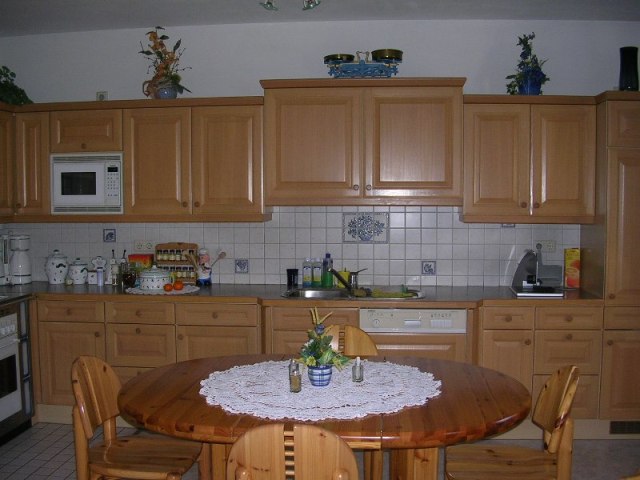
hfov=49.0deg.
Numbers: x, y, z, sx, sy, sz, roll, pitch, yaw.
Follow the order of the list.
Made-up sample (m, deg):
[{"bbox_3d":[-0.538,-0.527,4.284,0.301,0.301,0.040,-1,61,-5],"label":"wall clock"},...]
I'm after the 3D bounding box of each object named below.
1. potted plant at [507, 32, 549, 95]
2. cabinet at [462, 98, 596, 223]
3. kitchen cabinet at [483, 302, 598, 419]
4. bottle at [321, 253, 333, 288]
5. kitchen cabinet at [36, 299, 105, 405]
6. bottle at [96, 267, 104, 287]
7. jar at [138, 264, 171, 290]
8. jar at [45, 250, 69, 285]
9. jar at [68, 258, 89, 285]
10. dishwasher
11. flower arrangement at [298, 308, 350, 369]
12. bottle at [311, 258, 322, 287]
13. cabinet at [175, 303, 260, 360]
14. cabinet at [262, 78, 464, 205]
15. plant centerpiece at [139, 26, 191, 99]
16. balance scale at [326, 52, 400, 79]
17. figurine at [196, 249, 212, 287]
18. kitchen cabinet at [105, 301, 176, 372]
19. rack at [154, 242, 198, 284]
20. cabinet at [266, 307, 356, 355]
[{"bbox_3d":[1.278,-1.073,4.313,0.275,0.420,0.220,0,3,5],"label":"potted plant"},{"bbox_3d":[1.260,-0.484,4.331,0.800,0.749,0.354,0,4,5],"label":"cabinet"},{"bbox_3d":[1.288,0.686,4.280,0.697,0.663,0.580,0,4,5],"label":"kitchen cabinet"},{"bbox_3d":[0.052,0.196,4.554,0.068,0.230,0.050,0,3,5],"label":"bottle"},{"bbox_3d":[-1.479,0.674,4.543,0.446,0.663,0.580,0,4,5],"label":"kitchen cabinet"},{"bbox_3d":[-1.441,0.242,4.615,0.044,0.123,0.042,0,4,5],"label":"bottle"},{"bbox_3d":[-1.059,0.235,4.532,0.205,0.155,0.205,0,4,0],"label":"jar"},{"bbox_3d":[-1.780,0.181,4.761,0.158,0.236,0.142,0,3,5],"label":"jar"},{"bbox_3d":[-1.634,0.209,4.753,0.142,0.178,0.135,0,3,0],"label":"jar"},{"bbox_3d":[0.556,0.769,4.284,0.600,0.800,0.580,0,3,5],"label":"dishwasher"},{"bbox_3d":[0.016,0.359,2.552,0.187,0.216,0.170,0,4,5],"label":"flower arrangement"},{"bbox_3d":[-0.012,0.212,4.566,0.064,0.196,0.045,0,3,5],"label":"bottle"},{"bbox_3d":[-0.585,0.737,4.458,0.505,0.760,0.570,0,3,5],"label":"cabinet"},{"bbox_3d":[0.274,-0.594,4.407,1.225,0.760,0.420,0,3,5],"label":"cabinet"},{"bbox_3d":[-0.999,-1.127,4.525,0.345,0.500,0.270,0,3,5],"label":"plant centerpiece"},{"bbox_3d":[0.254,-1.039,4.190,0.452,0.164,0.200,0,4,5],"label":"balance scale"},{"bbox_3d":[-0.761,0.182,4.628,0.100,0.243,0.095,0,4,5],"label":"figurine"},{"bbox_3d":[-1.047,0.680,4.496,0.449,0.663,0.580,0,4,5],"label":"kitchen cabinet"},{"bbox_3d":[-0.958,0.157,4.702,0.288,0.280,0.085,0,4,5],"label":"rack"},{"bbox_3d":[-0.014,0.691,4.358,0.537,0.663,0.654,0,4,5],"label":"cabinet"}]

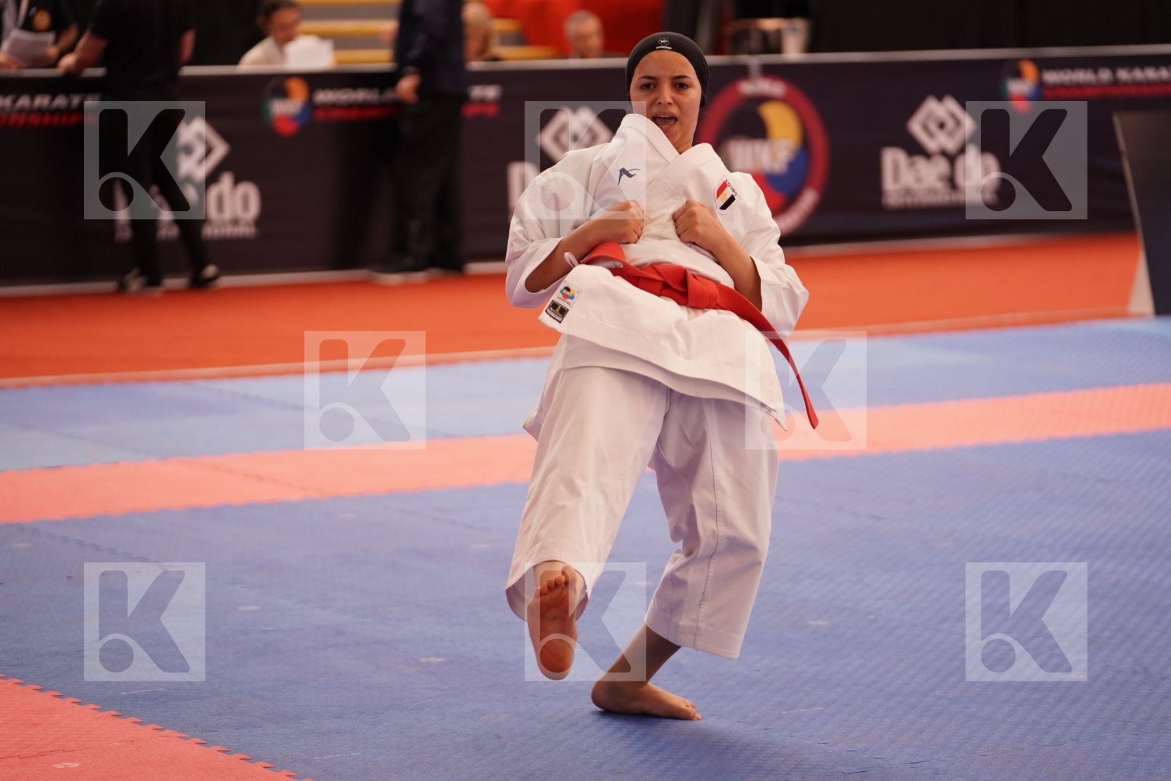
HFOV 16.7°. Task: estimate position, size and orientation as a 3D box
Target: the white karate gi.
[{"bbox_3d":[0.140,0.000,7.710,0.620,1.040,0.800,0,6,-5],"label":"white karate gi"}]

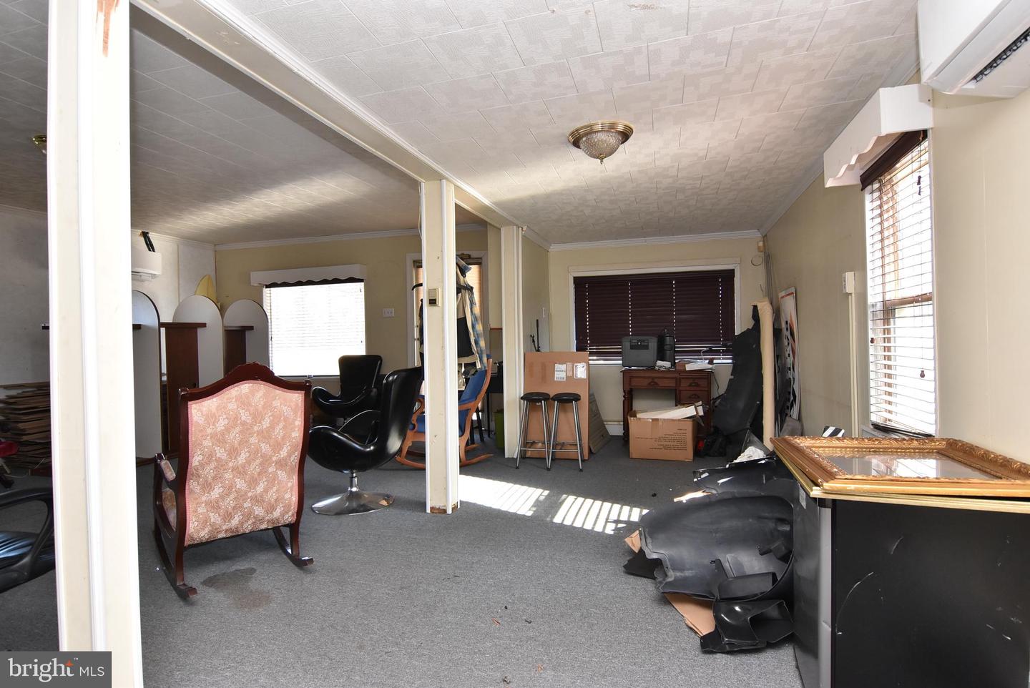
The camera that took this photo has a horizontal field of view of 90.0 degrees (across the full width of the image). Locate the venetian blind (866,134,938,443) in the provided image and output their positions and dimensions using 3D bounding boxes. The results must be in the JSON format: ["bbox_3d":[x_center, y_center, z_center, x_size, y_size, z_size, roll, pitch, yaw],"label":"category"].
[{"bbox_3d":[1.763,-0.229,2.401,0.060,1.300,0.680,-2,0,17],"label":"venetian blind"}]

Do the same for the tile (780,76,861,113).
[{"bbox_3d":[1.432,-1.173,2.422,0.305,0.018,0.300,-2,0,15],"label":"tile"}]

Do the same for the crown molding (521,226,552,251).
[{"bbox_3d":[0.261,-1.123,5.568,0.050,0.070,1.099,-1,1,16],"label":"crown molding"}]

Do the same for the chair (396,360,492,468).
[{"bbox_3d":[-0.680,0.595,4.780,0.850,0.970,0.600,-2,0,-13],"label":"chair"}]

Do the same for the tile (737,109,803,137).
[{"bbox_3d":[1.375,-1.182,2.776,0.305,0.015,0.305,-2,0,16],"label":"tile"}]

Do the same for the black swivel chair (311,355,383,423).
[{"bbox_3d":[-1.970,0.624,6.050,0.780,0.990,0.760,-1,1,25],"label":"black swivel chair"}]

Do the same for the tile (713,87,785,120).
[{"bbox_3d":[1.153,-1.172,2.526,0.305,0.015,0.305,-2,0,16],"label":"tile"}]

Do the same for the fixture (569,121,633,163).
[{"bbox_3d":[0.451,-1.030,2.700,0.340,0.165,0.340,-2,0,15],"label":"fixture"}]

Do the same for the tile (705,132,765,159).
[{"bbox_3d":[1.303,-1.168,3.058,0.305,0.018,0.300,-2,0,15],"label":"tile"}]

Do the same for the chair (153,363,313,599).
[{"bbox_3d":[-1.573,0.645,2.858,0.590,1.070,0.780,-3,1,-40],"label":"chair"}]

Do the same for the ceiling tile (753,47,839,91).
[{"bbox_3d":[1.193,-1.162,2.185,0.305,0.018,0.300,-2,0,15],"label":"ceiling tile"}]

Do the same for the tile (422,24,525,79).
[{"bbox_3d":[-0.152,-1.114,1.961,0.305,0.015,0.305,-2,0,16],"label":"tile"}]

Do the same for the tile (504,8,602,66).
[{"bbox_3d":[0.149,-1.122,1.872,0.305,0.020,0.305,-2,1,15],"label":"tile"}]

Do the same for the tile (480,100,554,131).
[{"bbox_3d":[0.018,-1.125,2.539,0.305,0.015,0.305,-2,0,16],"label":"tile"}]

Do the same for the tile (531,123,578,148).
[{"bbox_3d":[0.264,-1.136,2.782,0.305,0.015,0.305,-2,0,16],"label":"tile"}]

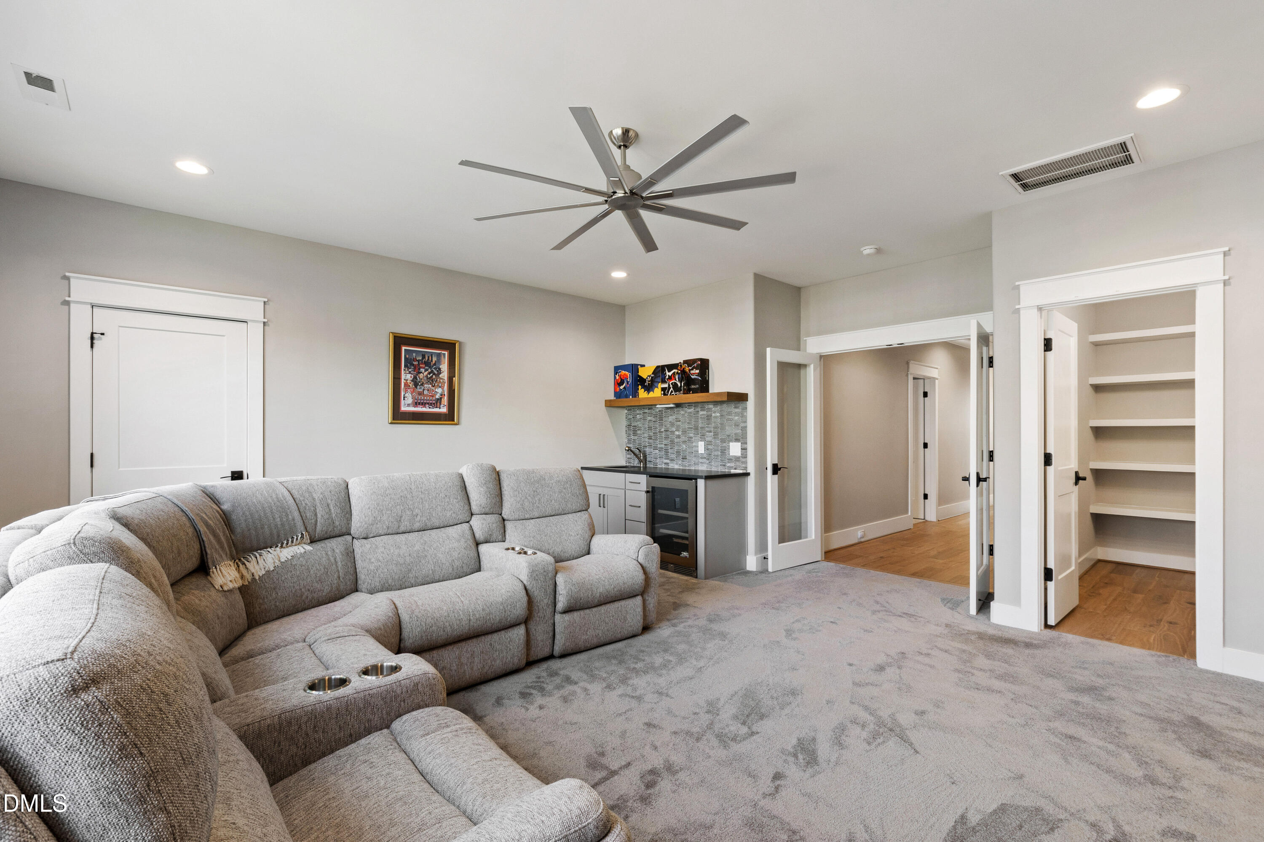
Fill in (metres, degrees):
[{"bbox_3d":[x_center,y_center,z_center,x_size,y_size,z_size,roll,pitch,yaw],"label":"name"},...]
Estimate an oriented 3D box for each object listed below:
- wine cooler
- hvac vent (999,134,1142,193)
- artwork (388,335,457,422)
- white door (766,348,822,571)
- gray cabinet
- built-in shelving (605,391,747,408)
[{"bbox_3d":[0.575,0.949,5.056,0.590,0.850,0.605,0,0,-42],"label":"wine cooler"},{"bbox_3d":[2.444,-1.406,2.941,0.420,0.025,0.555,0,0,-42],"label":"hvac vent"},{"bbox_3d":[-1.849,-0.363,4.749,0.630,0.790,0.035,0,0,-42],"label":"artwork"},{"bbox_3d":[1.543,0.349,4.986,0.755,2.030,0.045,0,0,-35],"label":"white door"},{"bbox_3d":[-0.078,0.956,5.831,0.620,0.845,0.750,0,0,-42],"label":"gray cabinet"},{"bbox_3d":[0.395,-0.215,5.567,0.315,0.080,1.780,0,0,-42],"label":"built-in shelving"}]

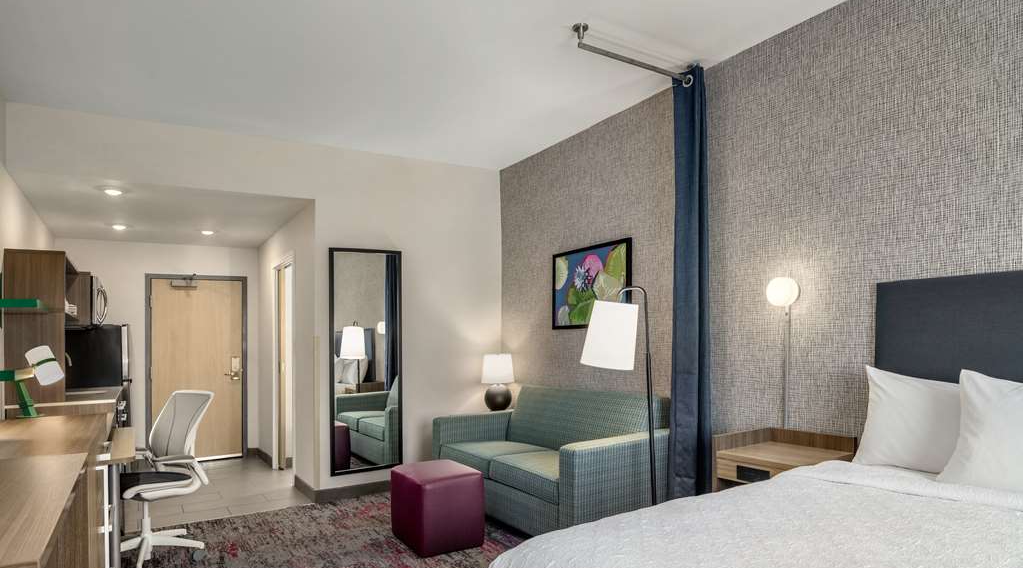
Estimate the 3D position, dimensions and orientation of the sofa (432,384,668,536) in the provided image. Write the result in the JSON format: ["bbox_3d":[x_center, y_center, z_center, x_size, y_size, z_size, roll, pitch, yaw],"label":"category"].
[{"bbox_3d":[0.197,1.258,4.286,0.830,0.875,1.900,1,-3,-33],"label":"sofa"}]

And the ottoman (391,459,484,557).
[{"bbox_3d":[-0.471,1.432,3.667,0.425,0.445,0.460,1,-3,-35],"label":"ottoman"}]

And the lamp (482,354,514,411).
[{"bbox_3d":[-0.119,0.917,5.263,0.300,0.540,0.300,-1,-3,0],"label":"lamp"}]

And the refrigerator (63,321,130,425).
[{"bbox_3d":[-4.131,1.185,5.614,0.640,1.510,0.600,1,-3,-33],"label":"refrigerator"}]

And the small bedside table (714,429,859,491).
[{"bbox_3d":[1.370,1.146,2.847,0.450,0.760,0.490,1,-3,-33],"label":"small bedside table"}]

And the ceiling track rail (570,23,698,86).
[{"bbox_3d":[0.722,-1.290,3.253,0.950,0.115,0.080,1,-3,-33],"label":"ceiling track rail"}]

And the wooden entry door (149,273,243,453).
[{"bbox_3d":[-3.547,0.984,6.448,0.905,2.030,0.050,1,-3,-33],"label":"wooden entry door"}]

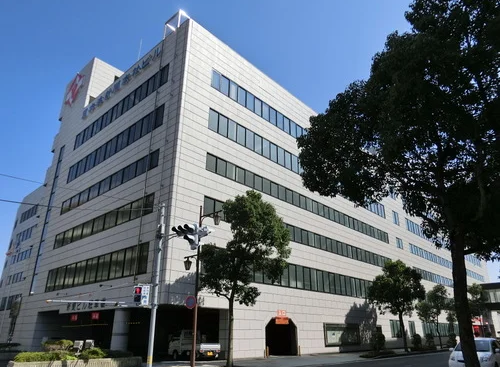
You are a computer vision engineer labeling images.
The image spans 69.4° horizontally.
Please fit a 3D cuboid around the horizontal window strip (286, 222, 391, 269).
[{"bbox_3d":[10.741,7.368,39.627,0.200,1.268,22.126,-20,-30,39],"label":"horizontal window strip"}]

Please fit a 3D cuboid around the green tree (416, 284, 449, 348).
[{"bbox_3d":[22.641,16.315,44.554,4.000,7.360,4.000,-20,-30,39],"label":"green tree"}]

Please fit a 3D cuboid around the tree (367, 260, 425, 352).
[{"bbox_3d":[14.454,11.945,35.514,5.200,8.350,5.300,-19,-29,39],"label":"tree"}]

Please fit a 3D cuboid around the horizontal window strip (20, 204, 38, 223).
[{"bbox_3d":[-39.072,5.540,64.036,8.156,1.814,0.250,-19,-29,39],"label":"horizontal window strip"}]

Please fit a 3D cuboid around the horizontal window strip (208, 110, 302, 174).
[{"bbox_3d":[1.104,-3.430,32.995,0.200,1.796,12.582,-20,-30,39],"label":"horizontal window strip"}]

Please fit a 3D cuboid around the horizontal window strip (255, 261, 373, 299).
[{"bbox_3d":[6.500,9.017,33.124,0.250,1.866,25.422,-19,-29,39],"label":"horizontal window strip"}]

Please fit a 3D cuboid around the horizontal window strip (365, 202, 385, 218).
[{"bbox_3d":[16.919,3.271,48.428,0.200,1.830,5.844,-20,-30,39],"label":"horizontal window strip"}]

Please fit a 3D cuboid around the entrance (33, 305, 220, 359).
[{"bbox_3d":[-10.606,11.564,28.021,20.070,3.144,4.600,-19,-29,39],"label":"entrance"}]

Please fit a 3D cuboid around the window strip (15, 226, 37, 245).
[{"bbox_3d":[-32.510,7.520,52.184,8.062,1.498,0.200,-19,-29,39],"label":"window strip"}]

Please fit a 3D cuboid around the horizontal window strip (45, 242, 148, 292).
[{"bbox_3d":[-12.839,7.038,28.795,17.281,1.946,0.250,-19,-29,39],"label":"horizontal window strip"}]

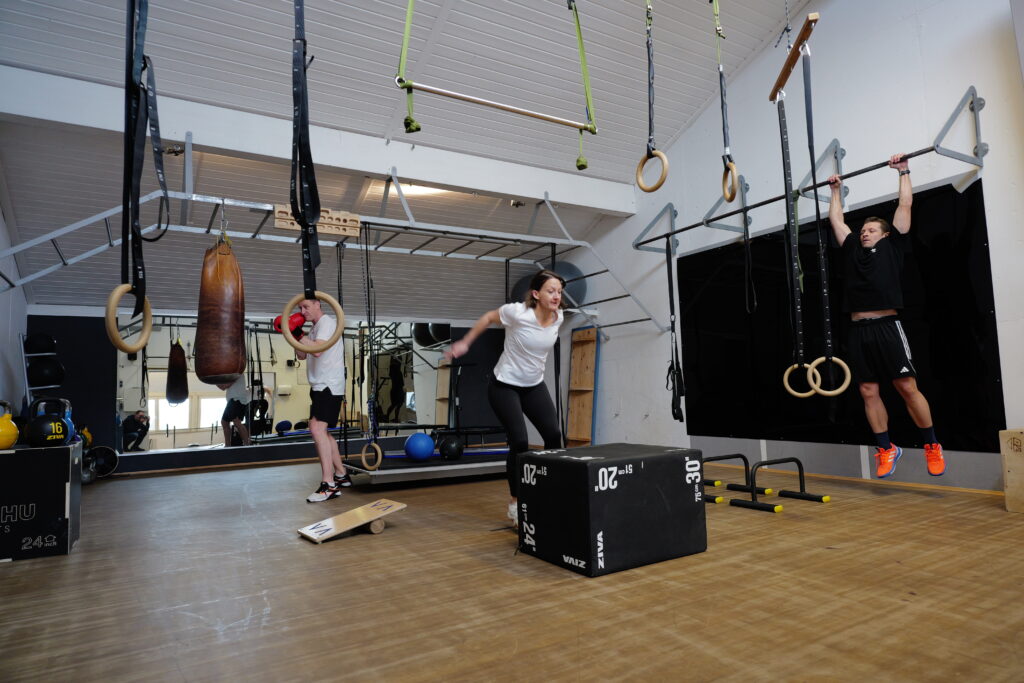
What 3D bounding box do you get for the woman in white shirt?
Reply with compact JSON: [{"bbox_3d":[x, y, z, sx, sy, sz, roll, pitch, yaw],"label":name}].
[{"bbox_3d":[0.025,0.357,3.851,0.620,1.620,0.720,2,-6,-39],"label":"woman in white shirt"}]

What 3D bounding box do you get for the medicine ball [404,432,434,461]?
[{"bbox_3d":[-0.943,1.074,6.109,0.285,0.285,0.285,-2,-5,0],"label":"medicine ball"}]

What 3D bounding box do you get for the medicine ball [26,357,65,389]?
[{"bbox_3d":[-5.093,0.337,6.550,0.320,0.320,0.320,1,-6,-31],"label":"medicine ball"}]

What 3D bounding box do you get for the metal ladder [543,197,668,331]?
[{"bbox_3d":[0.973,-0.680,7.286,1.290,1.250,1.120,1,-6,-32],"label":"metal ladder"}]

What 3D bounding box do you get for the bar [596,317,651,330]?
[{"bbox_3d":[1.316,-0.208,7.142,0.035,0.035,1.130,1,-6,-31],"label":"bar"}]

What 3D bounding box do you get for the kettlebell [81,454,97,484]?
[{"bbox_3d":[-4.744,1.430,6.649,0.200,0.280,0.200,-6,-6,42],"label":"kettlebell"}]

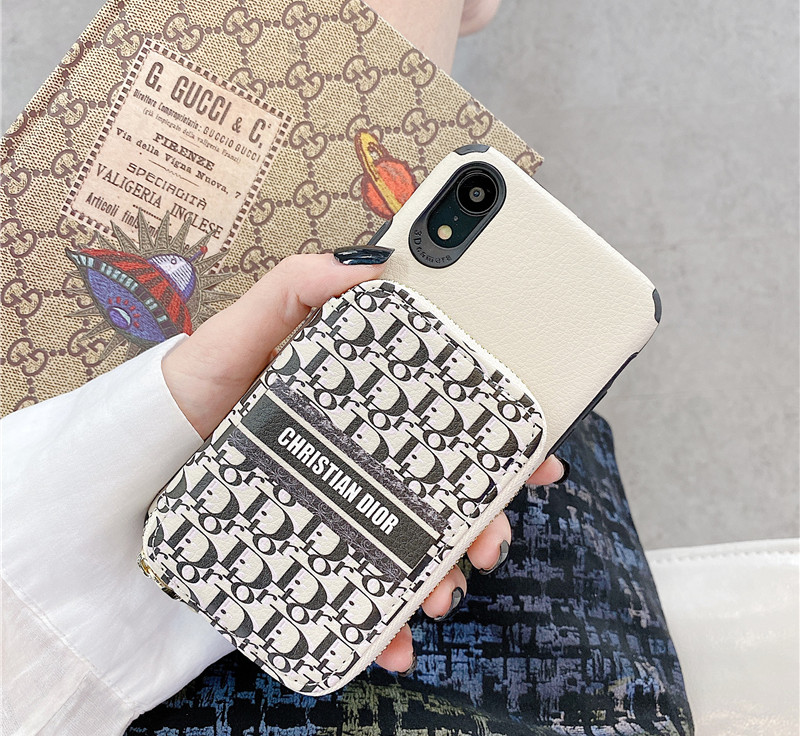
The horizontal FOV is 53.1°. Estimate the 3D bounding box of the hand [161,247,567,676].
[{"bbox_3d":[-0.012,0.024,0.250,0.120,0.065,0.100,42,88,-4],"label":"hand"}]

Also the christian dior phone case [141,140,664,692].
[{"bbox_3d":[0.002,0.015,0.234,0.080,0.027,0.156,41,88,-4],"label":"christian dior phone case"}]

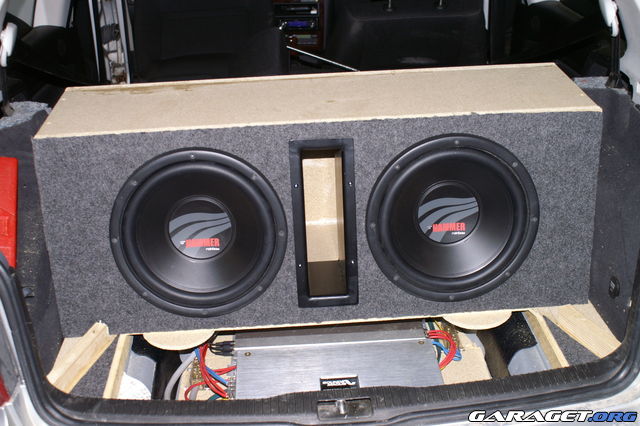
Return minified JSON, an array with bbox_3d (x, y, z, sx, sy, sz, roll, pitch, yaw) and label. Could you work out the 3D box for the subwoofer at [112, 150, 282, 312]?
[{"bbox_3d":[-0.216,0.025,1.375,0.316,0.316,0.125,-3,17,-2],"label":"subwoofer"}]

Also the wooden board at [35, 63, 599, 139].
[{"bbox_3d":[-0.003,-0.202,1.397,0.981,0.030,0.243,-3,30,-2],"label":"wooden board"}]

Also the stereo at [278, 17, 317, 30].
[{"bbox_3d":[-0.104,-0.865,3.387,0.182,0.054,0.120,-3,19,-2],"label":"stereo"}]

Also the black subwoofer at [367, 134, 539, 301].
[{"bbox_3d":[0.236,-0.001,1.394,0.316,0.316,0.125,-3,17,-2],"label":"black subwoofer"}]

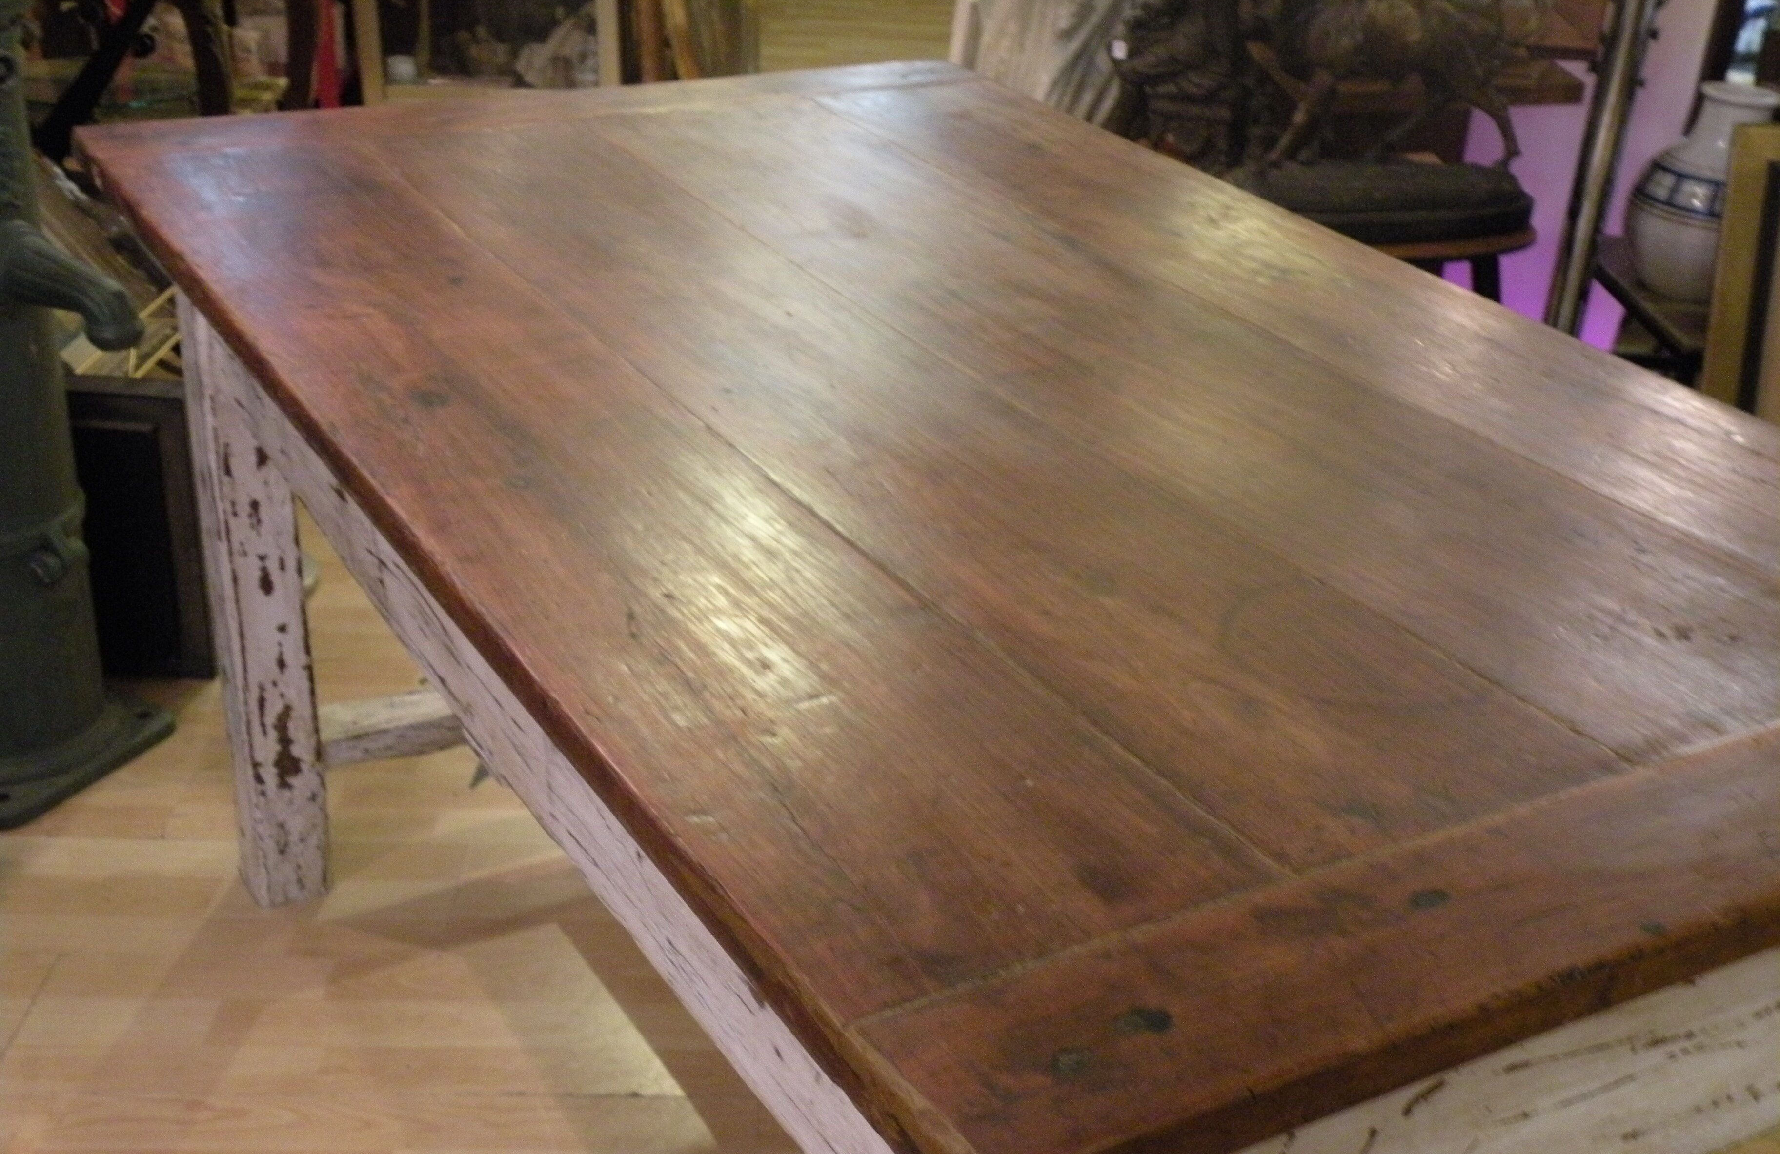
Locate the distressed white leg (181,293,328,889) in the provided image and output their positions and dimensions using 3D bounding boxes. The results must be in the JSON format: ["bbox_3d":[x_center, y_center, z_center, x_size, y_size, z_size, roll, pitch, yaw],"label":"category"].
[{"bbox_3d":[-0.600,-0.022,2.039,0.072,0.730,0.084,-12,30,-28],"label":"distressed white leg"}]

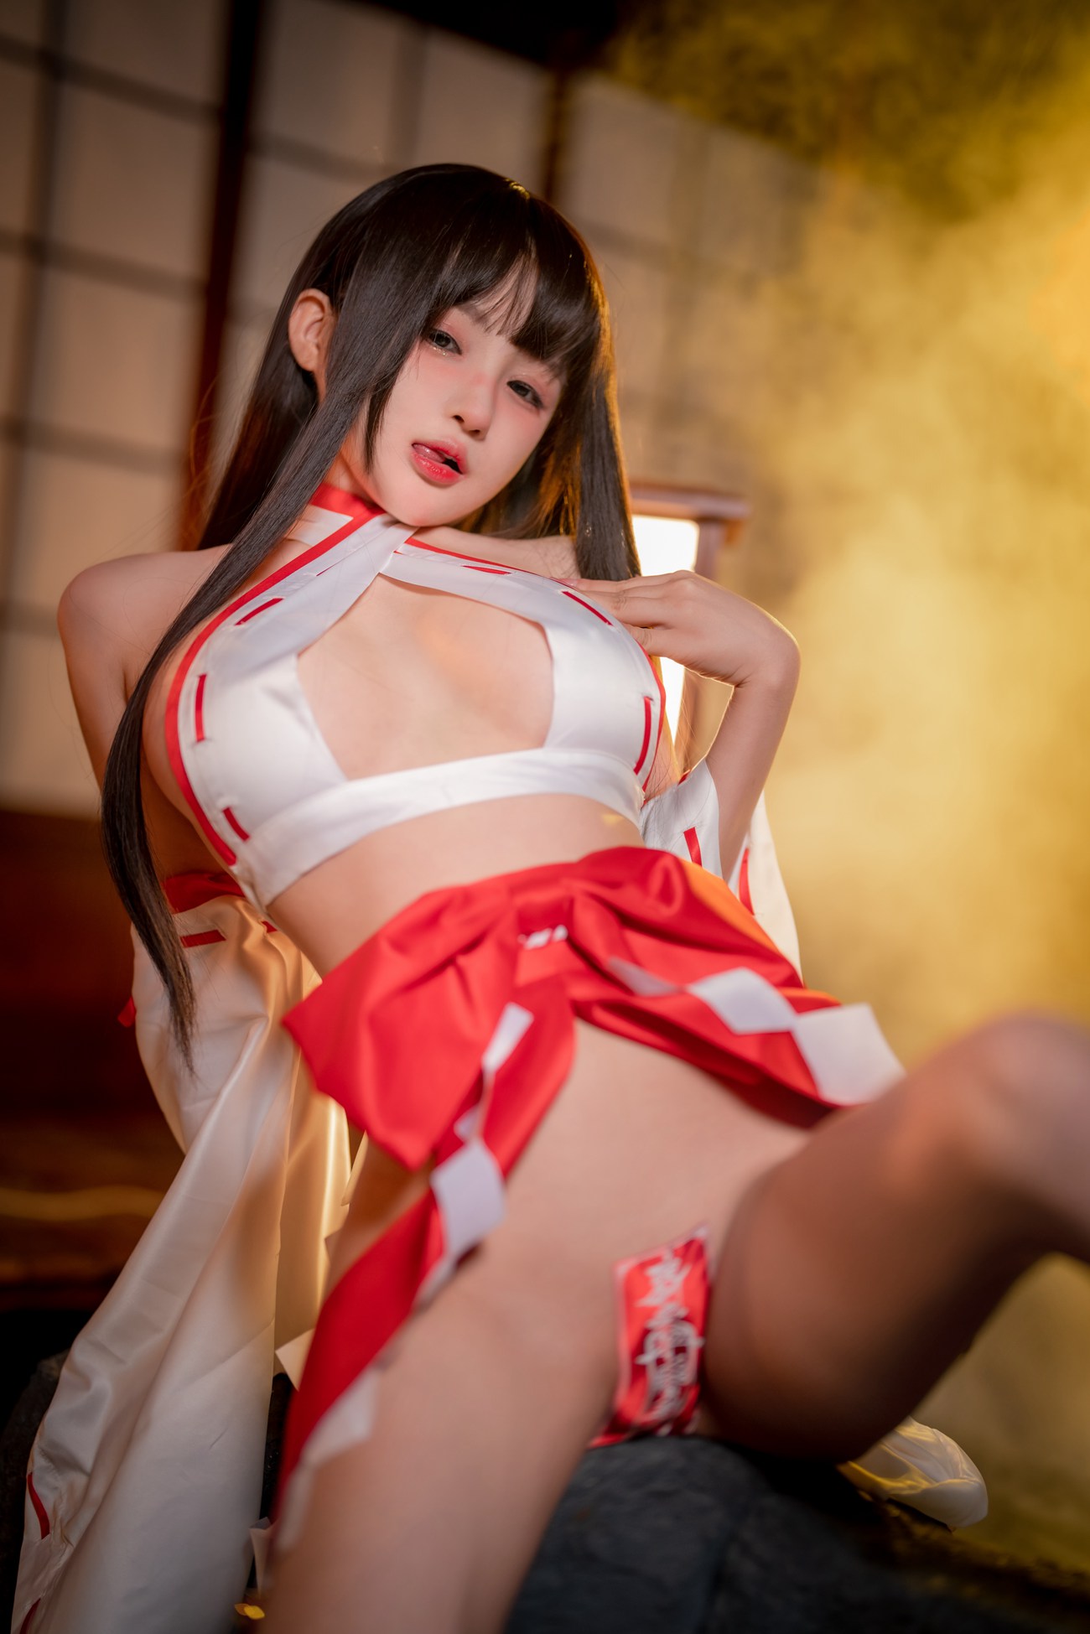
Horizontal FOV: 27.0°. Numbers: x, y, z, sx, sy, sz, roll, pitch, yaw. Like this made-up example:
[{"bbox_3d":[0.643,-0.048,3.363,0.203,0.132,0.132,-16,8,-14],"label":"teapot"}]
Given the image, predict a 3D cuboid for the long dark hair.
[{"bbox_3d":[-0.099,-0.120,1.470,0.290,0.600,0.290,22,-6,-23],"label":"long dark hair"}]

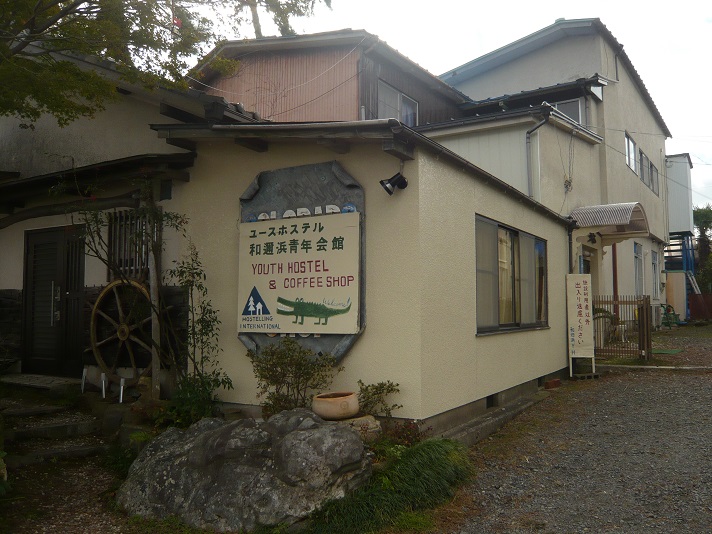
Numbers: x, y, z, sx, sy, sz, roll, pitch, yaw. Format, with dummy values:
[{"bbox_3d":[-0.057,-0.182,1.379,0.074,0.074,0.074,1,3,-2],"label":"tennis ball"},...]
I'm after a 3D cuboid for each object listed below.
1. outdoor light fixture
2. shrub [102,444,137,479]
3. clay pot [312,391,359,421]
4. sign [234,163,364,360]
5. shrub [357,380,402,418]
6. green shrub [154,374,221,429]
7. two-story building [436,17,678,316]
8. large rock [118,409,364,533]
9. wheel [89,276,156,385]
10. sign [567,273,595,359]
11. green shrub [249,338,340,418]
[{"bbox_3d":[0.351,-0.761,5.250,0.240,0.180,0.170,-34,-19,24],"label":"outdoor light fixture"},{"bbox_3d":[-1.889,1.554,4.600,0.280,0.280,0.270,-2,-5,28],"label":"shrub"},{"bbox_3d":[-0.178,1.211,5.000,0.410,0.220,0.410,0,-4,0],"label":"clay pot"},{"bbox_3d":[-0.624,-0.047,5.947,1.540,2.000,0.140,-2,-5,28],"label":"sign"},{"bbox_3d":[0.212,1.205,5.200,0.410,0.370,0.360,-2,-5,28],"label":"shrub"},{"bbox_3d":[-1.741,1.390,5.950,0.680,0.570,0.560,-2,-5,28],"label":"green shrub"},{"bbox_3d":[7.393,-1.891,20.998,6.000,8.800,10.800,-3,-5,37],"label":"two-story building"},{"bbox_3d":[-0.817,1.440,4.200,1.700,0.660,1.150,-1,-4,8],"label":"large rock"},{"bbox_3d":[-2.852,0.802,7.050,1.270,1.310,0.170,-2,-5,30],"label":"wheel"},{"bbox_3d":[4.249,0.946,10.900,0.460,1.620,0.090,0,-4,-3],"label":"sign"},{"bbox_3d":[-0.567,1.064,5.400,0.880,0.800,0.640,-2,-5,28],"label":"green shrub"}]

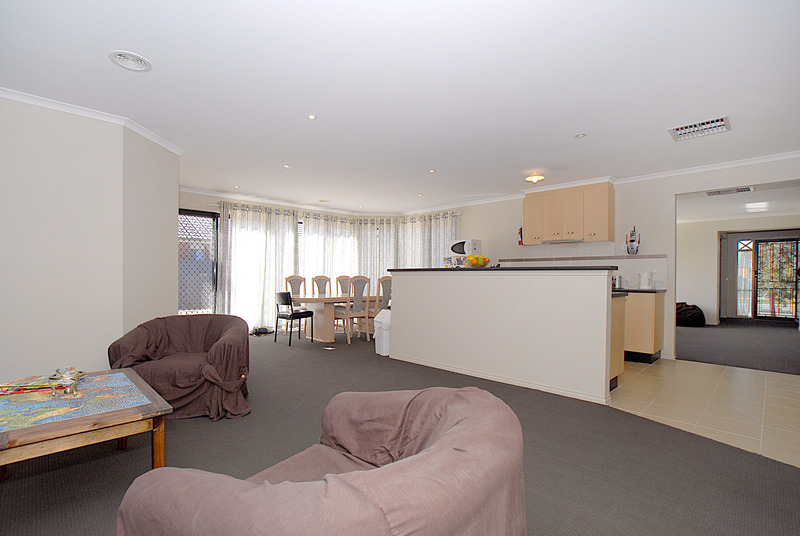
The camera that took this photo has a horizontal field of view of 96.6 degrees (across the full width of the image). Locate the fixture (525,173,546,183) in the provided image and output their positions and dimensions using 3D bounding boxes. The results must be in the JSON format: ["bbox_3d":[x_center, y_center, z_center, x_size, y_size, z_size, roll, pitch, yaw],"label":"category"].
[{"bbox_3d":[1.787,-1.187,4.696,0.270,0.140,0.270,0,-1,0],"label":"fixture"}]

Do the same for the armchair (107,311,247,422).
[{"bbox_3d":[-1.735,0.777,3.020,0.910,0.740,0.810,0,-1,-14],"label":"armchair"}]

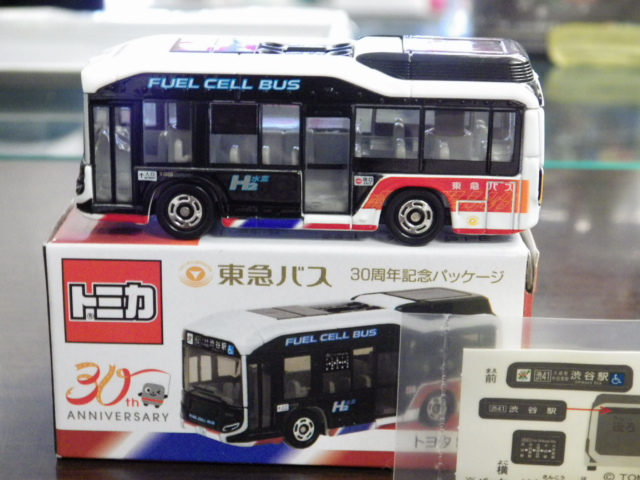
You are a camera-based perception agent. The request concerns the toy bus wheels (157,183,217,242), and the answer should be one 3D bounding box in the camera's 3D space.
[{"bbox_3d":[-0.022,-0.005,0.215,0.009,0.009,0.004,2,17,4],"label":"toy bus wheels"}]

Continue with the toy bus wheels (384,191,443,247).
[{"bbox_3d":[0.016,-0.004,0.213,0.009,0.009,0.004,2,17,4],"label":"toy bus wheels"}]

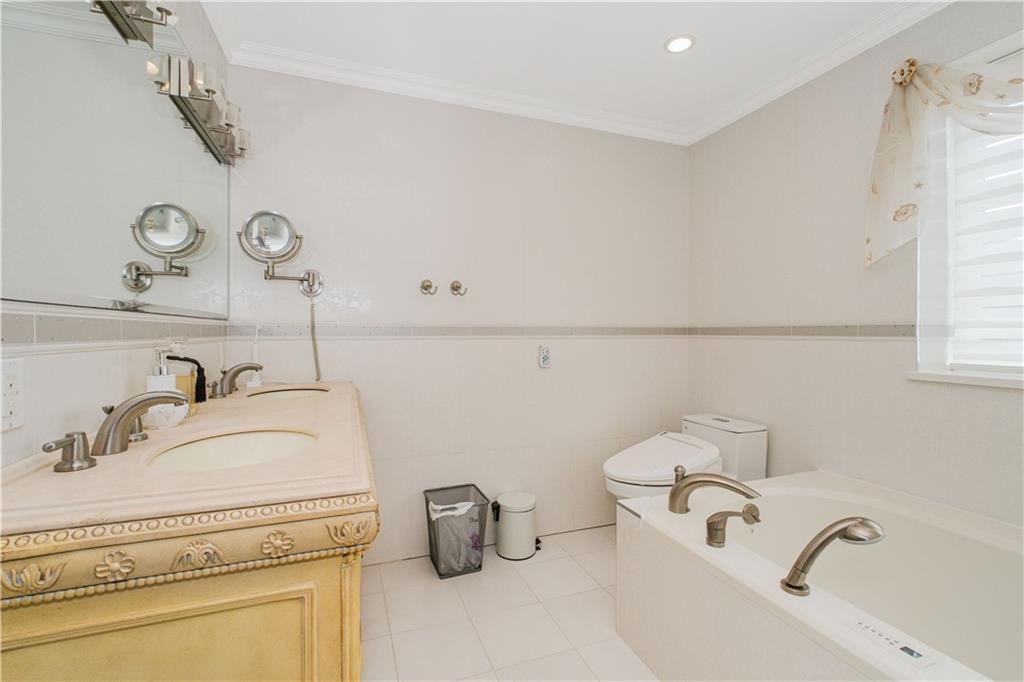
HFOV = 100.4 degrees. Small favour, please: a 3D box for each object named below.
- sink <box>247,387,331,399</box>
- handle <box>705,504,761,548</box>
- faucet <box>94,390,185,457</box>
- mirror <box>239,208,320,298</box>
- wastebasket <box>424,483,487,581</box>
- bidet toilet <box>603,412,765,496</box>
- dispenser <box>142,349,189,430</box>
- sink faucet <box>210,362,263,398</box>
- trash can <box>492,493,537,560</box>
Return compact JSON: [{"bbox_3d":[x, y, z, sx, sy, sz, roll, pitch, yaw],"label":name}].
[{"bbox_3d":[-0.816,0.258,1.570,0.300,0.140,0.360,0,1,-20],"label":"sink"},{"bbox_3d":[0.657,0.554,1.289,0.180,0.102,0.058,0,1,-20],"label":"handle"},{"bbox_3d":[-0.701,0.149,0.812,0.152,0.113,0.052,0,1,-20],"label":"faucet"},{"bbox_3d":[-1.006,-0.377,1.863,0.315,0.340,0.150,0,1,-20],"label":"mirror"},{"bbox_3d":[-0.276,0.918,2.066,0.255,0.338,0.255,0,1,-20],"label":"wastebasket"},{"bbox_3d":[0.849,0.767,2.236,0.790,0.633,0.420,0,1,-20],"label":"bidet toilet"},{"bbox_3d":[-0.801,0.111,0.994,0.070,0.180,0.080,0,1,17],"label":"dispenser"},{"bbox_3d":[-1.009,0.137,1.559,0.170,0.113,0.240,0,1,-20],"label":"sink faucet"},{"bbox_3d":[0.028,0.950,2.207,0.250,0.270,0.210,0,1,-5],"label":"trash can"}]

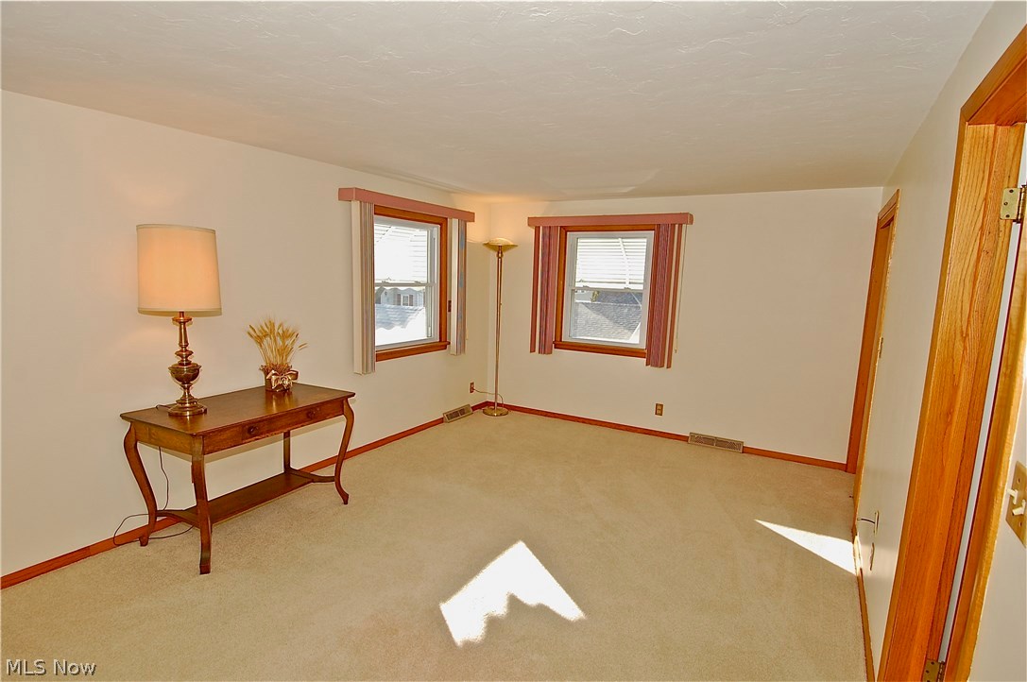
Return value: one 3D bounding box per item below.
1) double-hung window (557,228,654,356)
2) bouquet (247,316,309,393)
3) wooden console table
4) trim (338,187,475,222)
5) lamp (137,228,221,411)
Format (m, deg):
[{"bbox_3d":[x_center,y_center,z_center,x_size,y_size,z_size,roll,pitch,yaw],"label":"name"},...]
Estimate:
[{"bbox_3d":[0.910,-0.497,5.115,1.107,1.279,0.072,7,9,31],"label":"double-hung window"},{"bbox_3d":[-1.555,0.085,3.387,0.319,0.475,0.351,7,9,31],"label":"bouquet"},{"bbox_3d":[-1.585,0.745,3.098,0.648,0.759,1.024,7,9,31],"label":"wooden console table"},{"bbox_3d":[-0.861,-1.170,4.518,0.179,0.092,1.520,7,9,31],"label":"trim"},{"bbox_3d":[-1.775,-0.099,2.755,0.378,1.003,0.378,7,9,31],"label":"lamp"}]

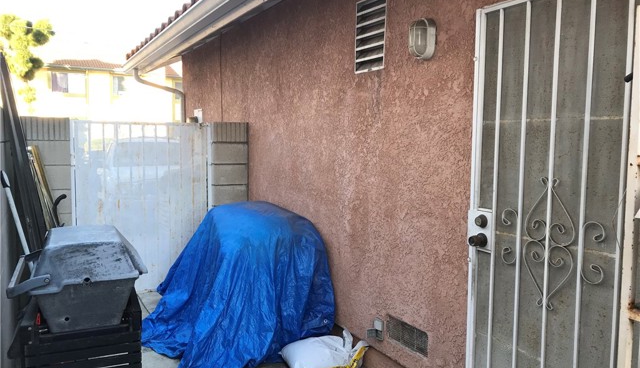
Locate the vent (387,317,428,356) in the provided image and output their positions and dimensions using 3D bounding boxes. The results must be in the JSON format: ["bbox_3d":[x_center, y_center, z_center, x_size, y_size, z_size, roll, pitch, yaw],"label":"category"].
[{"bbox_3d":[0.474,0.838,2.862,0.030,0.145,0.355,-2,6,-29],"label":"vent"}]

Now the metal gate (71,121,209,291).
[{"bbox_3d":[-1.552,0.211,4.624,1.180,1.530,0.060,-2,6,-29],"label":"metal gate"}]

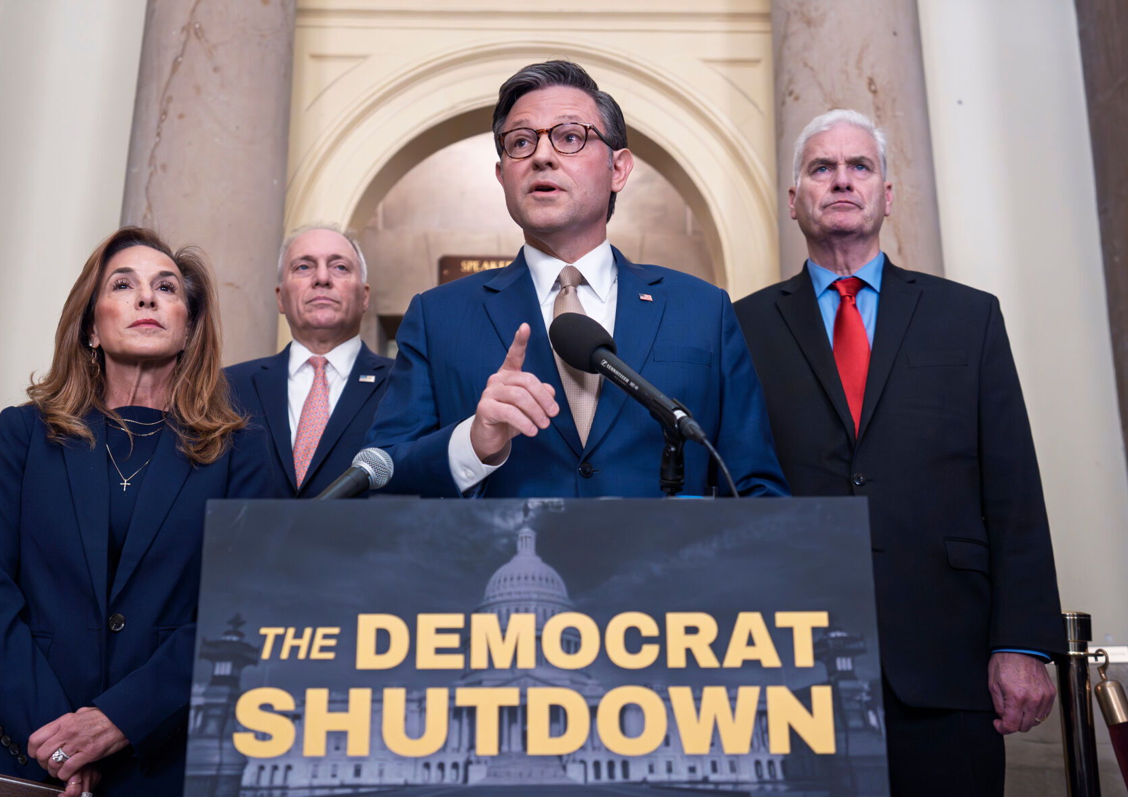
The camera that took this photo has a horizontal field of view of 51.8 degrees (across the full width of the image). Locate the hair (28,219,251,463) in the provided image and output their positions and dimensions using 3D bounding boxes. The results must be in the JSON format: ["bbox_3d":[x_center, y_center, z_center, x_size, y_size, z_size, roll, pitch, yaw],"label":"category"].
[{"bbox_3d":[-0.615,-0.085,1.741,0.305,0.390,0.260,6,-16,-21],"label":"hair"}]

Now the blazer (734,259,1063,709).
[{"bbox_3d":[0.469,0.116,1.913,0.600,0.760,0.320,-3,-15,14],"label":"blazer"}]

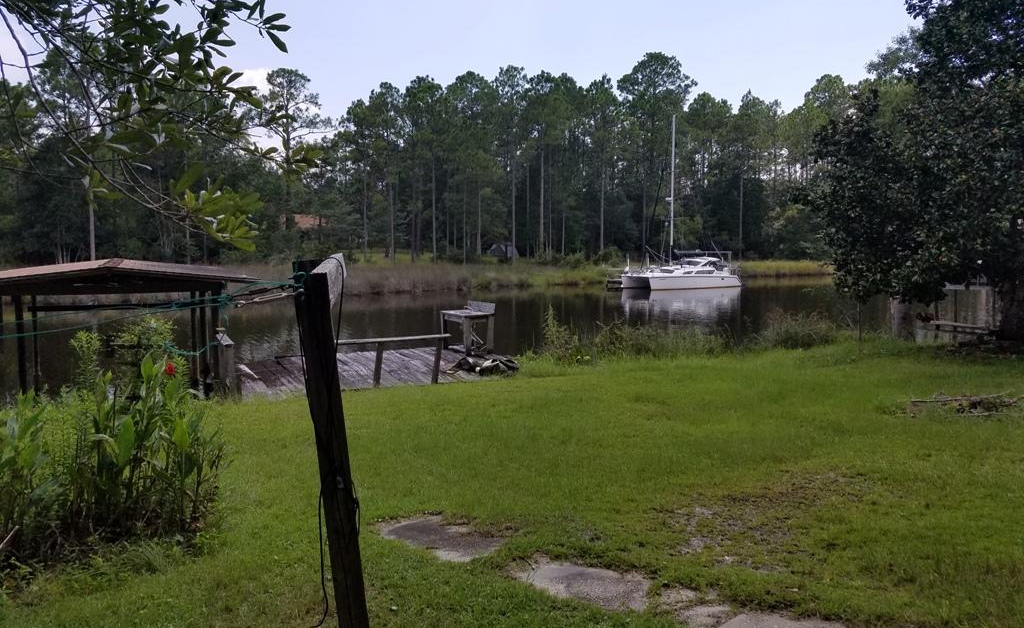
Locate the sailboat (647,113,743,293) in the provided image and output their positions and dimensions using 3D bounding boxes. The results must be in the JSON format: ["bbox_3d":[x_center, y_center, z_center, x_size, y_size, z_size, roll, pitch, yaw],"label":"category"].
[{"bbox_3d":[14.250,-9.176,64.352,10.400,14.500,4.200,-3,6,-33],"label":"sailboat"}]

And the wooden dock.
[{"bbox_3d":[-2.730,1.171,15.227,5.300,0.250,4.530,-2,5,-25],"label":"wooden dock"}]

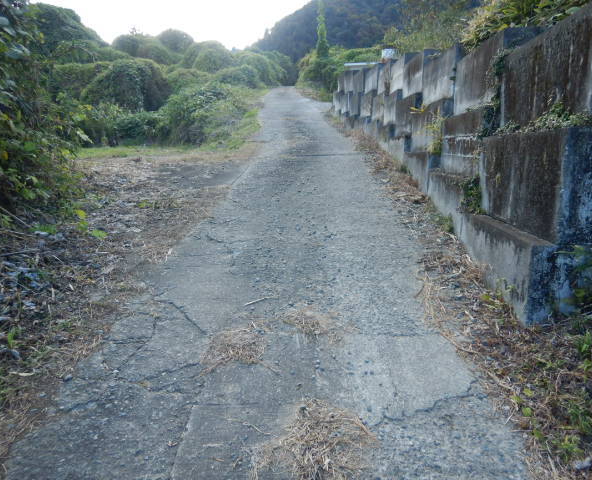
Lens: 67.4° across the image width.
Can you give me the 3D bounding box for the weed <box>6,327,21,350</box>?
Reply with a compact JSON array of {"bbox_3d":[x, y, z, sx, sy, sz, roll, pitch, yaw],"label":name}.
[{"bbox_3d":[-1.745,0.608,2.740,0.088,0.125,0.085,0,11,0],"label":"weed"}]

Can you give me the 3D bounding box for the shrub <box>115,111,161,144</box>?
[{"bbox_3d":[-4.108,-2.916,11.500,1.220,0.870,1.000,0,11,0],"label":"shrub"}]

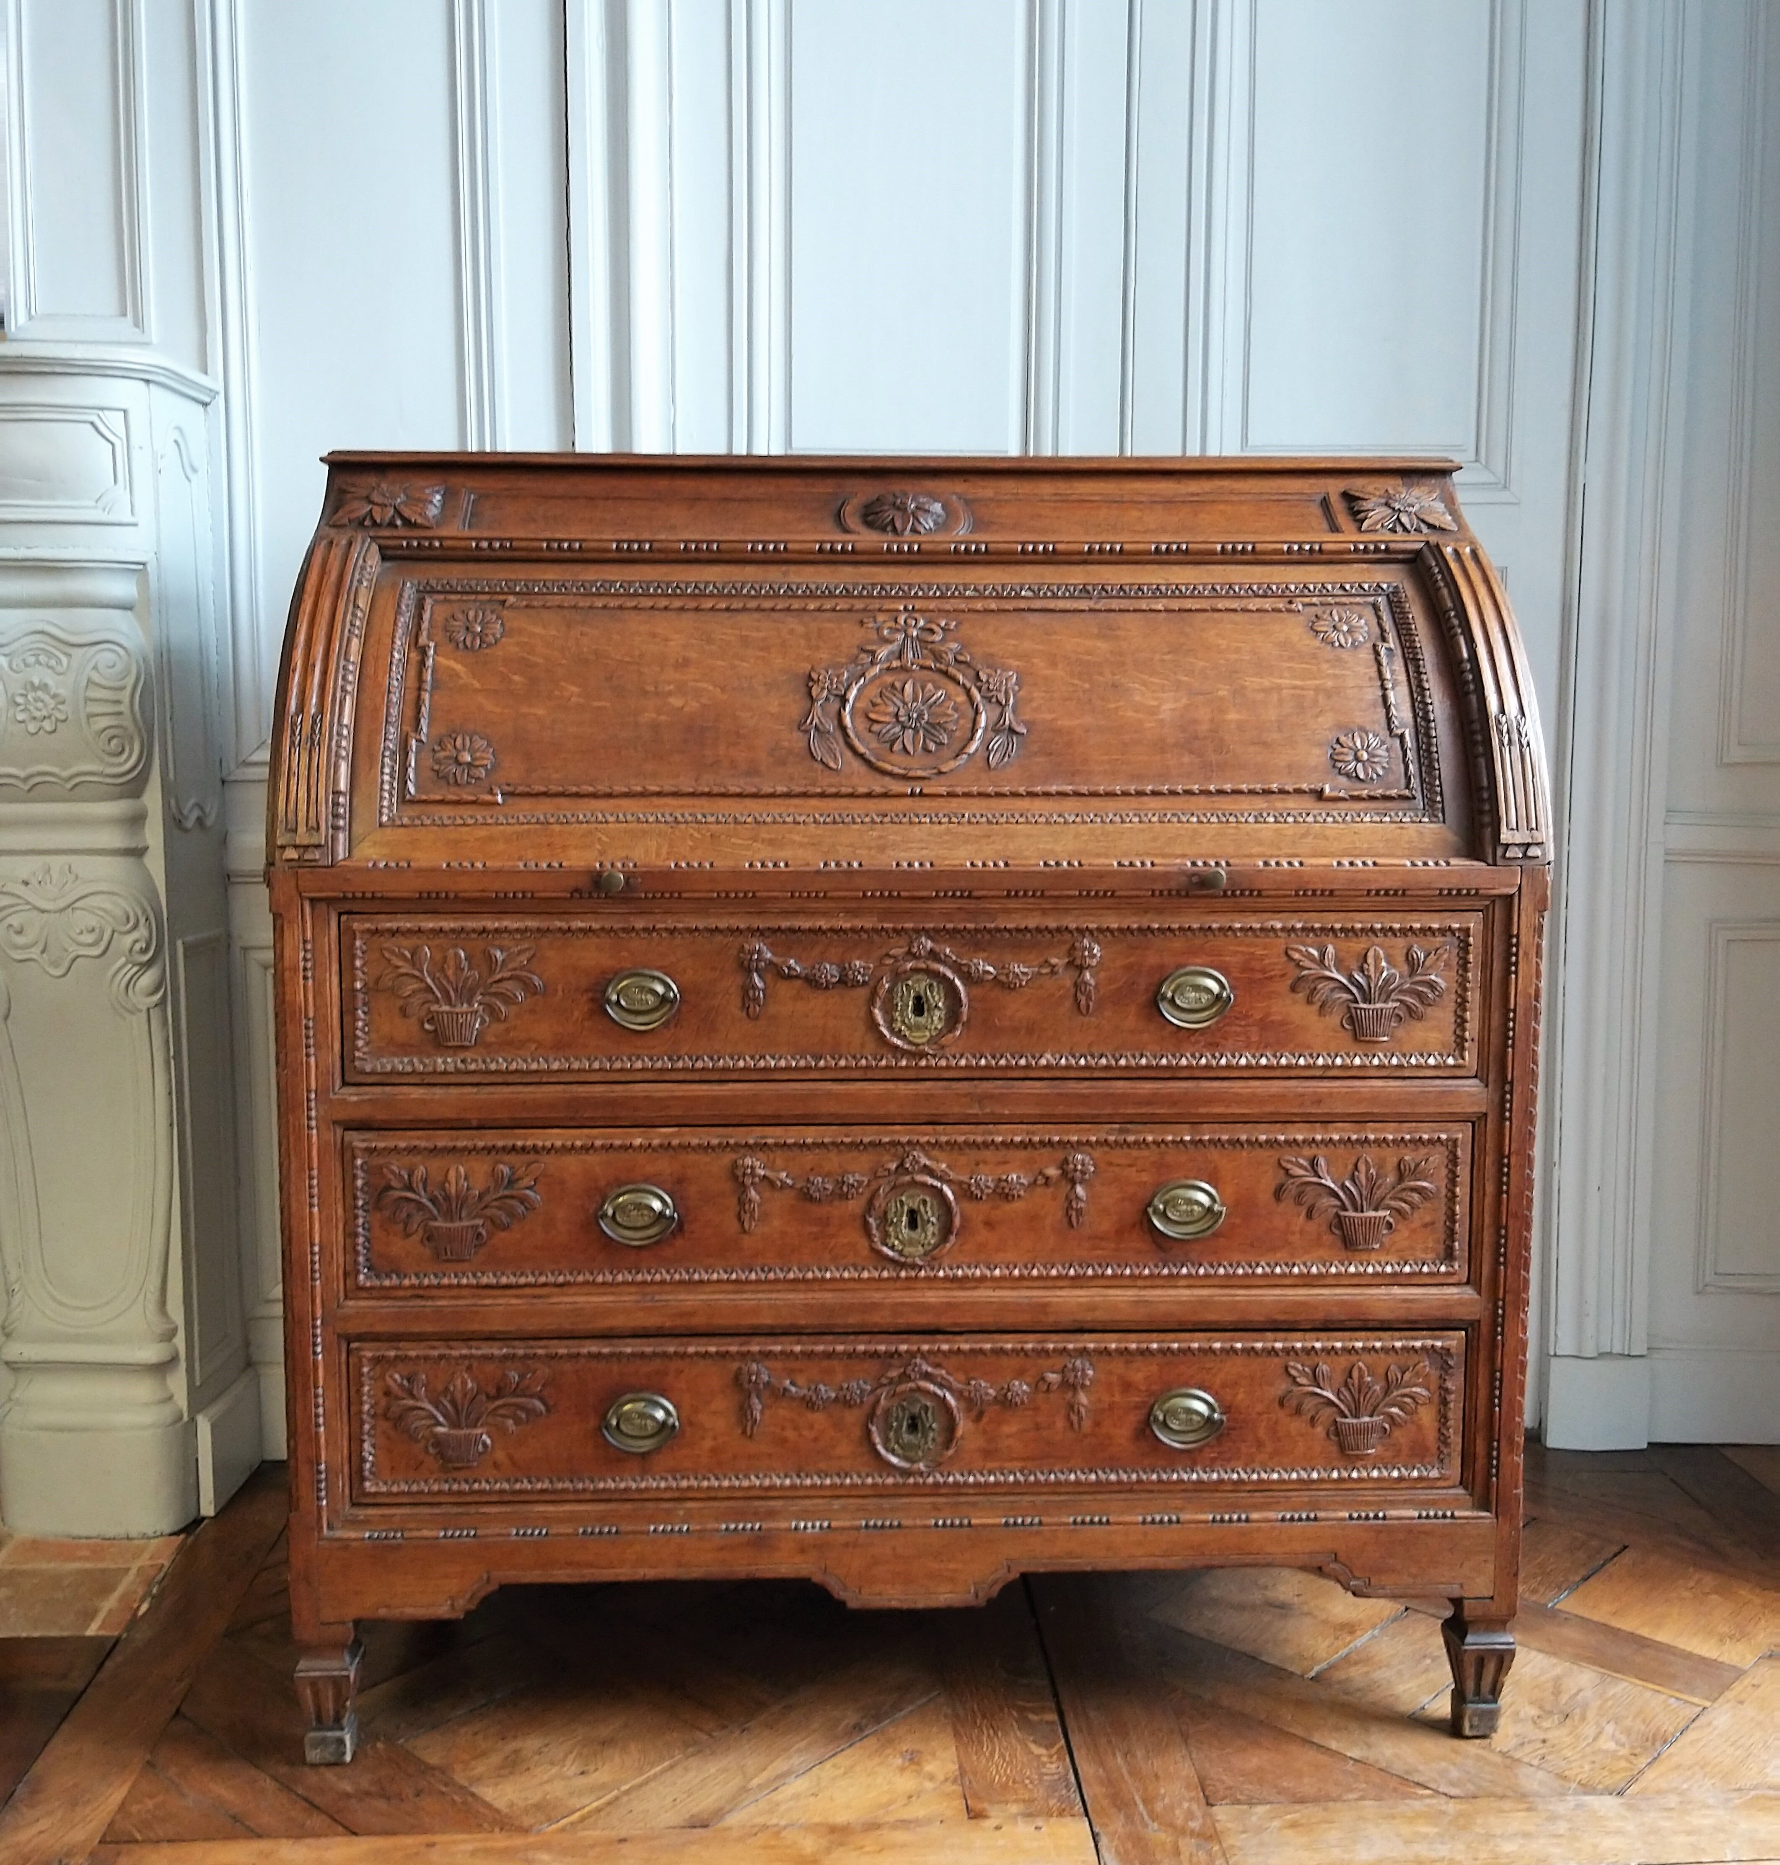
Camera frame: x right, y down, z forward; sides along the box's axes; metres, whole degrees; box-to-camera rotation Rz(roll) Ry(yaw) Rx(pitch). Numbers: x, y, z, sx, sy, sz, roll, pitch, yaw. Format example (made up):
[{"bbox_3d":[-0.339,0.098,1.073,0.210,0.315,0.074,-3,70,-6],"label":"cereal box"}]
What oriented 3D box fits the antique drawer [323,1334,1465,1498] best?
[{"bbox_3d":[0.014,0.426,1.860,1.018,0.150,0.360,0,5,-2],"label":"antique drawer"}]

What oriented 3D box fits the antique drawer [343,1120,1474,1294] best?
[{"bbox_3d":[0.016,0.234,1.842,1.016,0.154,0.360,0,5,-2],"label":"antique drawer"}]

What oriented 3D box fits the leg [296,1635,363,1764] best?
[{"bbox_3d":[-0.518,0.702,1.719,0.052,0.127,0.051,0,5,-2],"label":"leg"}]

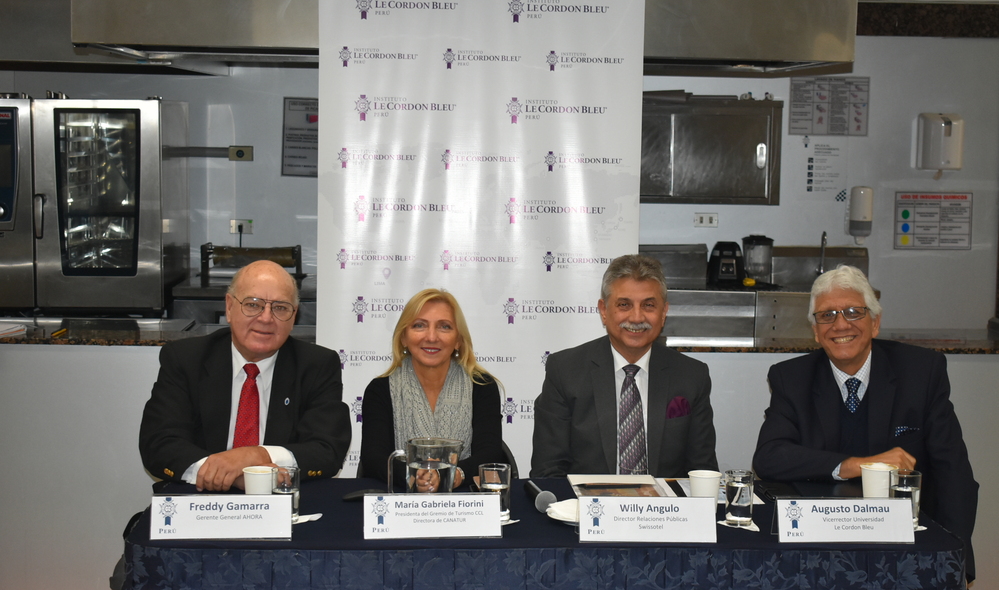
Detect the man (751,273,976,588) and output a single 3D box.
[{"bbox_3d":[0.963,0.569,4.228,0.620,1.310,0.760,1,5,3],"label":"man"}]

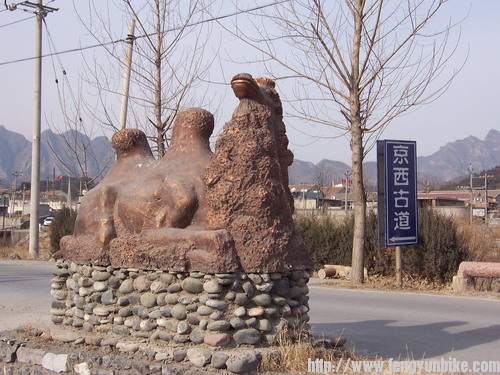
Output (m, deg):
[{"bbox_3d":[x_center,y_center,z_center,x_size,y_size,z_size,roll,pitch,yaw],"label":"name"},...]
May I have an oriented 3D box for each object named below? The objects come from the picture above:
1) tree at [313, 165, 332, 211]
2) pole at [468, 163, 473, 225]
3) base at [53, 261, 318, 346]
[{"bbox_3d":[10.875,0.000,130.000,3.000,6.900,3.000,0,-1,0],"label":"tree"},{"bbox_3d":[28.494,0.775,112.000,0.330,8.100,0.330,0,-1,0],"label":"pole"},{"bbox_3d":[-0.860,1.335,10.500,2.850,0.780,1.420,-1,-1,32],"label":"base"}]

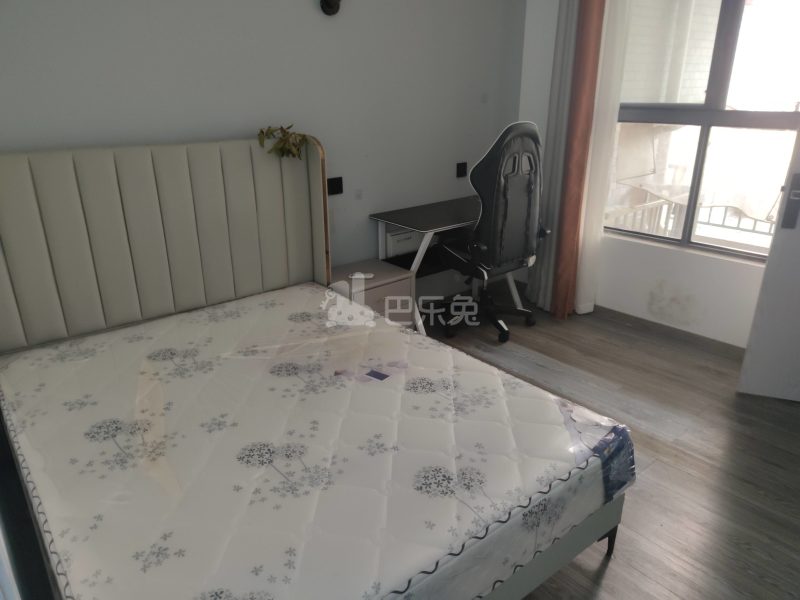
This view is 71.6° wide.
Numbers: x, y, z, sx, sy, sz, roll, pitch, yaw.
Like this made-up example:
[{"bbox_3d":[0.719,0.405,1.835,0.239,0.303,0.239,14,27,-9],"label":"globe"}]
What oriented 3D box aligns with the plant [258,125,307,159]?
[{"bbox_3d":[-0.579,-0.779,2.729,0.205,0.155,0.140,-16,25,-37],"label":"plant"}]

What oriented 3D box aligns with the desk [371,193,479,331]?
[{"bbox_3d":[0.360,-0.192,3.496,0.995,0.748,0.582,-16,25,-34],"label":"desk"}]

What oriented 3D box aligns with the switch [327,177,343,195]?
[{"bbox_3d":[-0.361,-0.637,3.102,0.092,0.092,0.012,-16,25,-37],"label":"switch"}]

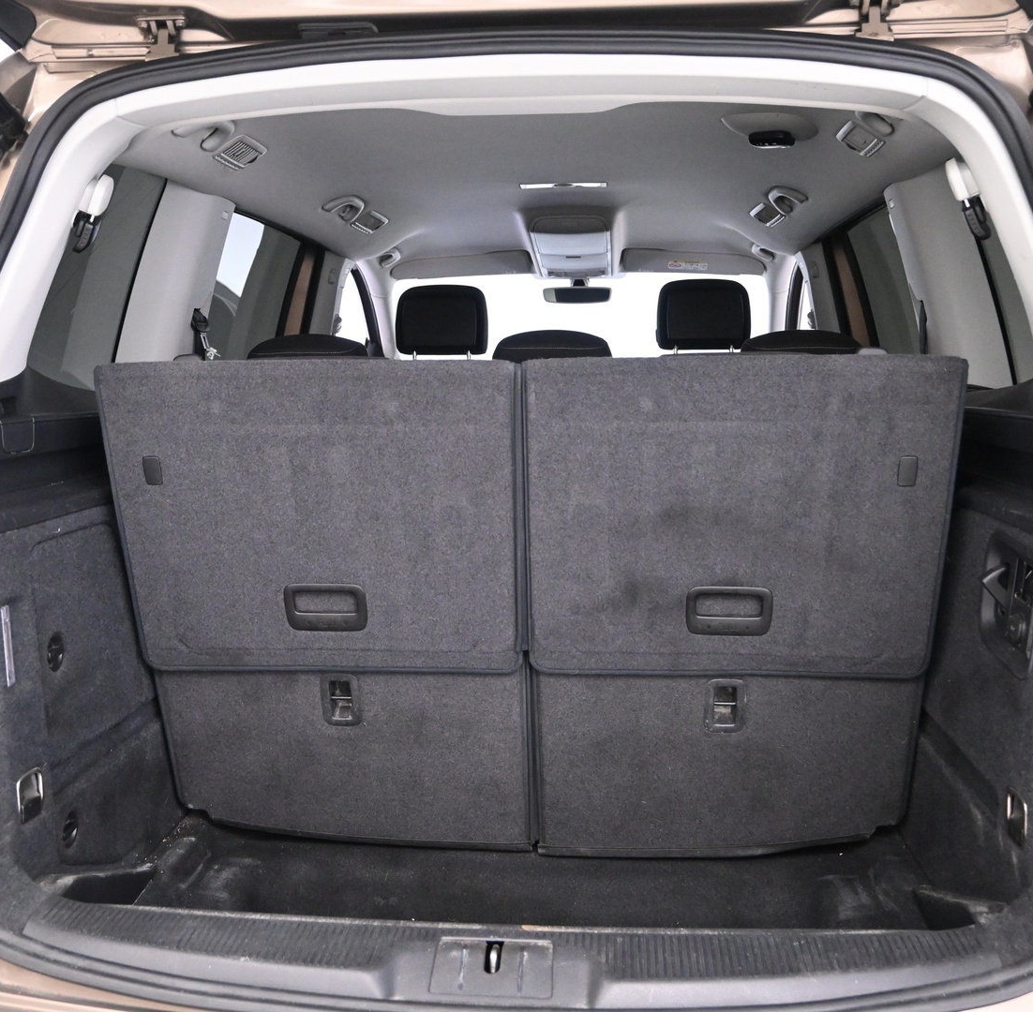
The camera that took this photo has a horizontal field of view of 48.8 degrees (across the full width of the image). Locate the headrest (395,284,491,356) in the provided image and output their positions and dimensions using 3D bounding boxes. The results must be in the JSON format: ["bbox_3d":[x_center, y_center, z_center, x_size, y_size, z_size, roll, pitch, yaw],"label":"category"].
[{"bbox_3d":[-0.212,-0.527,3.250,0.255,0.188,0.120,0,12,5],"label":"headrest"}]

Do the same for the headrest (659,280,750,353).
[{"bbox_3d":[0.523,-0.534,3.190,0.255,0.188,0.120,0,12,5],"label":"headrest"}]

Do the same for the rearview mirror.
[{"bbox_3d":[0.206,-0.720,3.870,0.228,0.058,0.045,2,8,19],"label":"rearview mirror"}]

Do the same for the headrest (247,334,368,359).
[{"bbox_3d":[-0.404,-0.245,2.210,0.240,0.165,0.110,0,19,5],"label":"headrest"}]

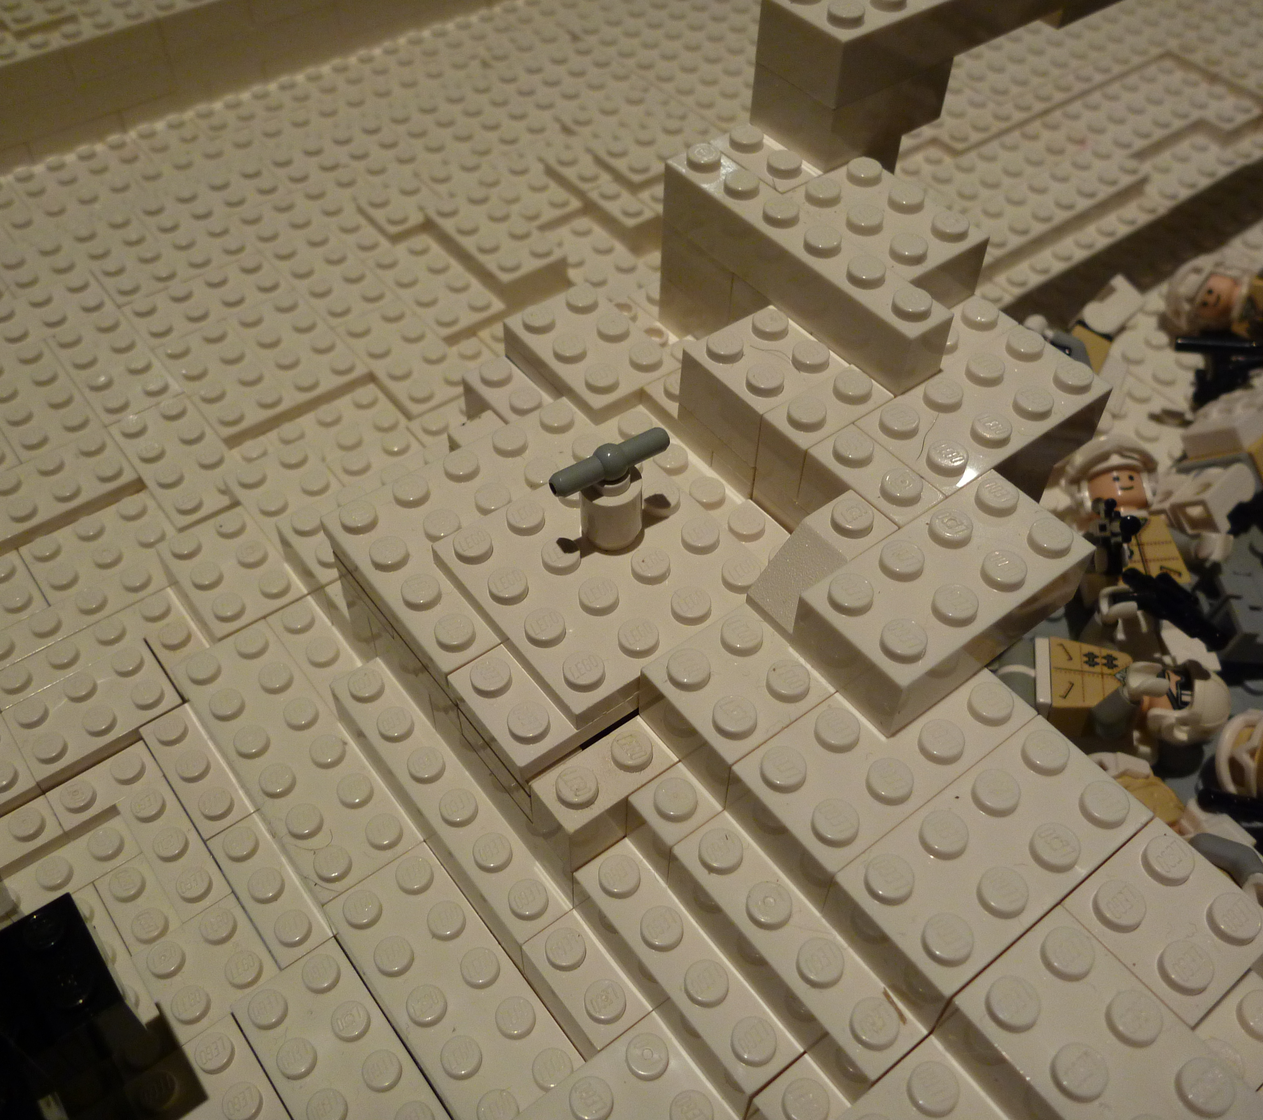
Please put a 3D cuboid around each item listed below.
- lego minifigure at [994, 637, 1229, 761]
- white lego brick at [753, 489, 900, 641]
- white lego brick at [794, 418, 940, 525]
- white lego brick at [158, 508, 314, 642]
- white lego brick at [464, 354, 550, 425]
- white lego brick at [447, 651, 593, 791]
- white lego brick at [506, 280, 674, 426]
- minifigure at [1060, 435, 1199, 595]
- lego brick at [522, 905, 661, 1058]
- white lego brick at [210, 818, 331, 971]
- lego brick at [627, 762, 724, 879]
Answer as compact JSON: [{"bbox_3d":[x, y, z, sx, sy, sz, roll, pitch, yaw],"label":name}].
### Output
[{"bbox_3d":[0.075,0.022,0.197,0.041,0.014,0.023,5,41,3],"label":"lego minifigure"},{"bbox_3d":[0.022,0.000,0.142,0.016,0.011,0.008,-31,57,-24],"label":"white lego brick"},{"bbox_3d":[0.029,-0.008,0.149,0.008,0.011,0.016,-31,57,-24],"label":"white lego brick"},{"bbox_3d":[-0.065,0.004,0.201,0.016,0.011,0.024,-30,57,-24],"label":"white lego brick"},{"bbox_3d":[-0.017,-0.022,0.186,0.008,0.011,0.020,-30,57,-24],"label":"white lego brick"},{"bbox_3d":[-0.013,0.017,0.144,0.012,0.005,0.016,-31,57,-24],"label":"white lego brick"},{"bbox_3d":[-0.006,-0.032,0.182,0.016,0.005,0.024,-30,57,-24],"label":"white lego brick"},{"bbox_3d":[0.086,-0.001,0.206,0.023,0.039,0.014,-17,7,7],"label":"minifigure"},{"bbox_3d":[-0.006,0.053,0.148,0.008,0.011,0.016,-31,57,-24],"label":"lego brick"},{"bbox_3d":[-0.052,0.048,0.175,0.008,0.008,0.024,-30,57,-24],"label":"white lego brick"},{"bbox_3d":[0.005,0.031,0.143,0.008,0.011,0.008,-30,57,-24],"label":"lego brick"}]

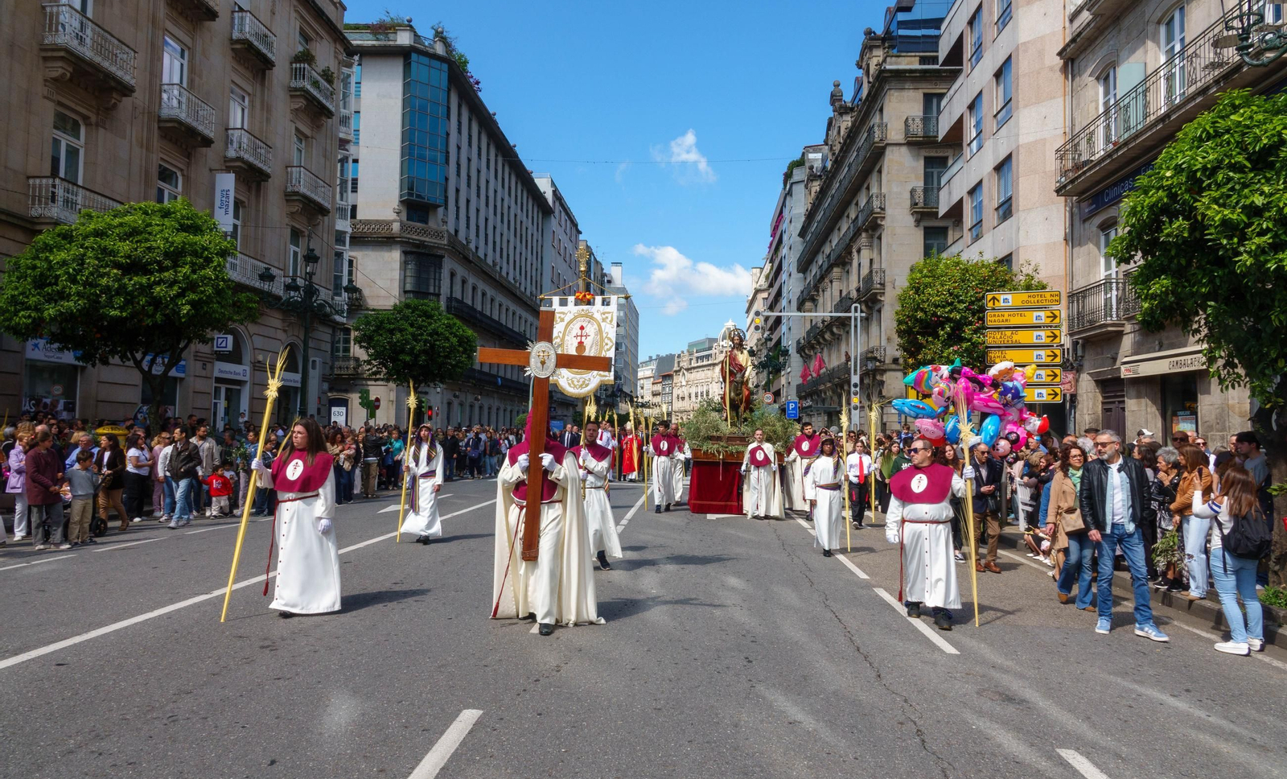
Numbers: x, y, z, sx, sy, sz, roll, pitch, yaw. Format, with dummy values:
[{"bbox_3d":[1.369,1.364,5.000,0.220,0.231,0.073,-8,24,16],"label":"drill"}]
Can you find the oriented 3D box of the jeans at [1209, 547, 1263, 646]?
[{"bbox_3d":[5.054,1.762,7.300,0.400,0.850,0.360,2,-3,-25],"label":"jeans"}]

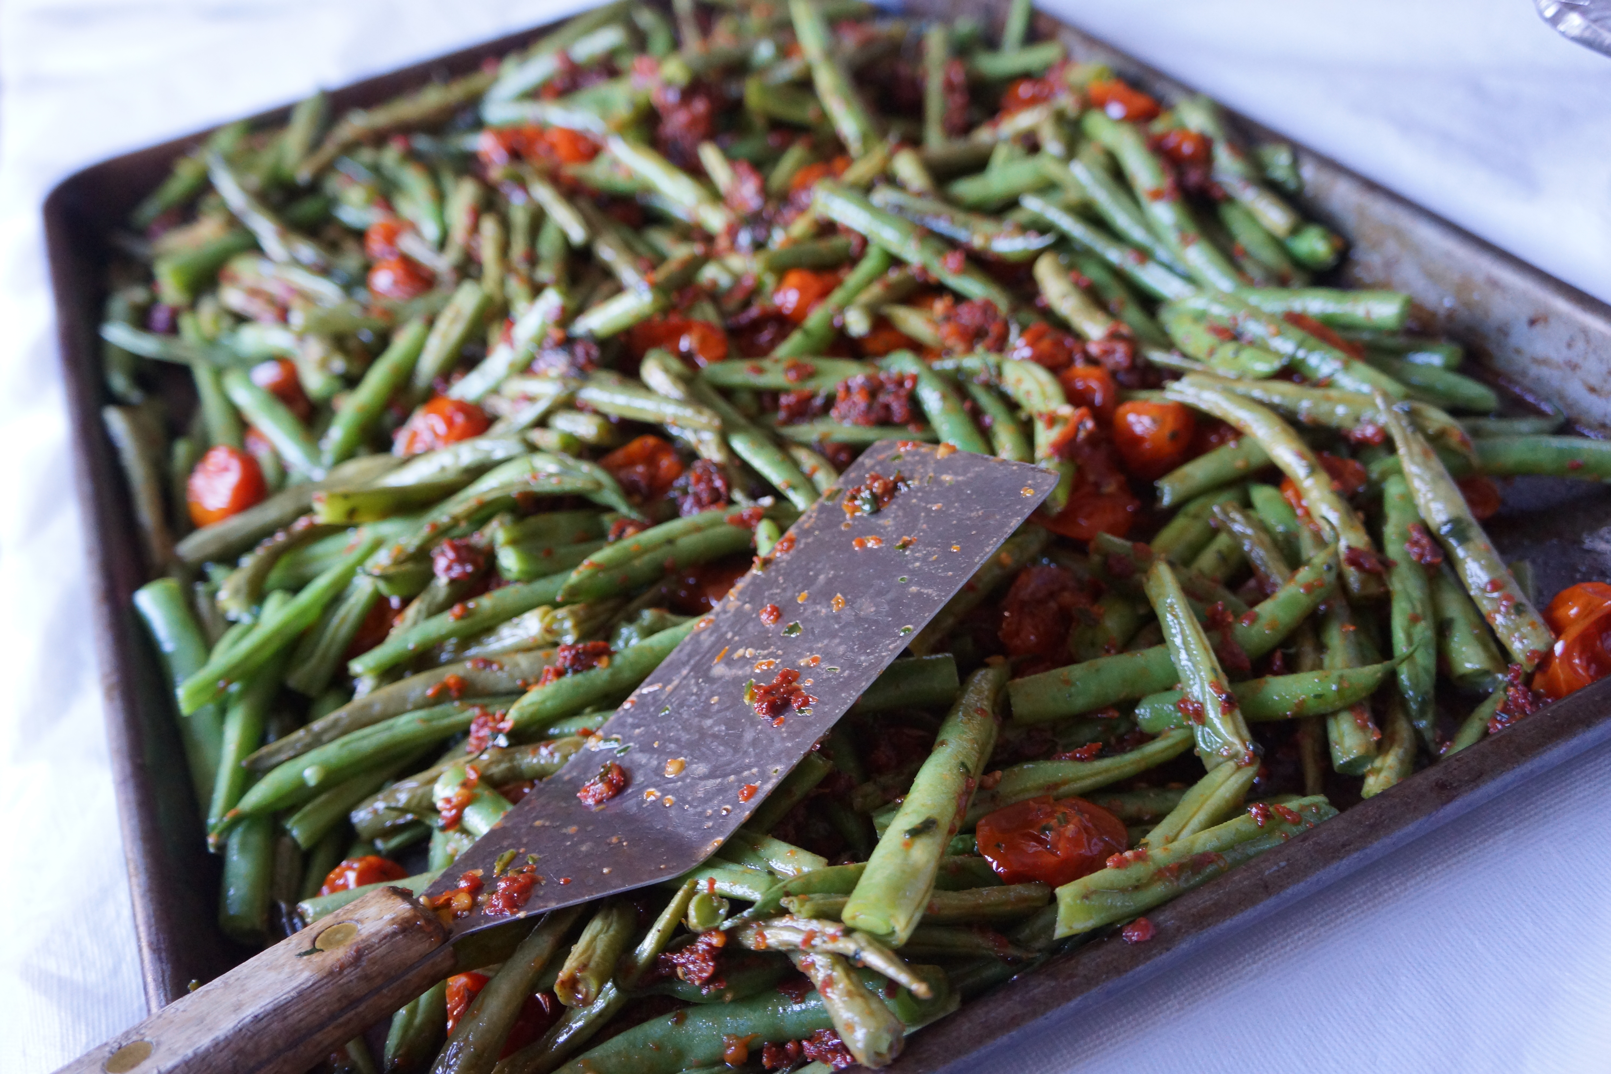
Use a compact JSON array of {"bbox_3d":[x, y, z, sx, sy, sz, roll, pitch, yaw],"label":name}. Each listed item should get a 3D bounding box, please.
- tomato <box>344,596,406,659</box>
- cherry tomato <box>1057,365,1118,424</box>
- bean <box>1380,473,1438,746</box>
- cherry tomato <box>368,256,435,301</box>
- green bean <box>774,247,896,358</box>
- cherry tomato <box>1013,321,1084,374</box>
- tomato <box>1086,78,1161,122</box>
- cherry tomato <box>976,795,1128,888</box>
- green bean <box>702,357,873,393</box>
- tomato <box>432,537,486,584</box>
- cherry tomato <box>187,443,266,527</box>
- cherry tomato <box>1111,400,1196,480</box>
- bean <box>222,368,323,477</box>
[{"bbox_3d":[-0.095,0.020,0.328,0.018,0.015,0.017,-23,42,-16],"label":"tomato"},{"bbox_3d":[0.066,-0.033,0.345,0.017,0.016,0.017,-2,41,11],"label":"cherry tomato"},{"bbox_3d":[0.121,0.012,0.293,0.009,0.009,0.070,2,48,13],"label":"bean"},{"bbox_3d":[-0.122,-0.078,0.444,0.020,0.015,0.017,-19,41,-11],"label":"cherry tomato"},{"bbox_3d":[0.009,-0.064,0.397,0.009,0.009,0.060,15,46,28],"label":"green bean"},{"bbox_3d":[0.059,-0.046,0.362,0.018,0.012,0.016,-1,40,9],"label":"cherry tomato"},{"bbox_3d":[0.099,-0.135,0.458,0.018,0.014,0.024,-30,43,-21],"label":"tomato"},{"bbox_3d":[0.043,0.054,0.260,0.026,0.013,0.019,-6,40,5],"label":"cherry tomato"},{"bbox_3d":[-0.005,-0.041,0.367,0.045,0.008,0.009,4,42,17],"label":"green bean"},{"bbox_3d":[-0.081,0.006,0.342,0.013,0.008,0.011,-6,40,5],"label":"tomato"},{"bbox_3d":[-0.146,-0.013,0.373,0.020,0.019,0.020,-26,42,-19],"label":"cherry tomato"},{"bbox_3d":[0.077,-0.021,0.328,0.019,0.018,0.019,0,41,13],"label":"cherry tomato"},{"bbox_3d":[-0.142,-0.031,0.391,0.009,0.009,0.062,-31,45,-24],"label":"bean"}]

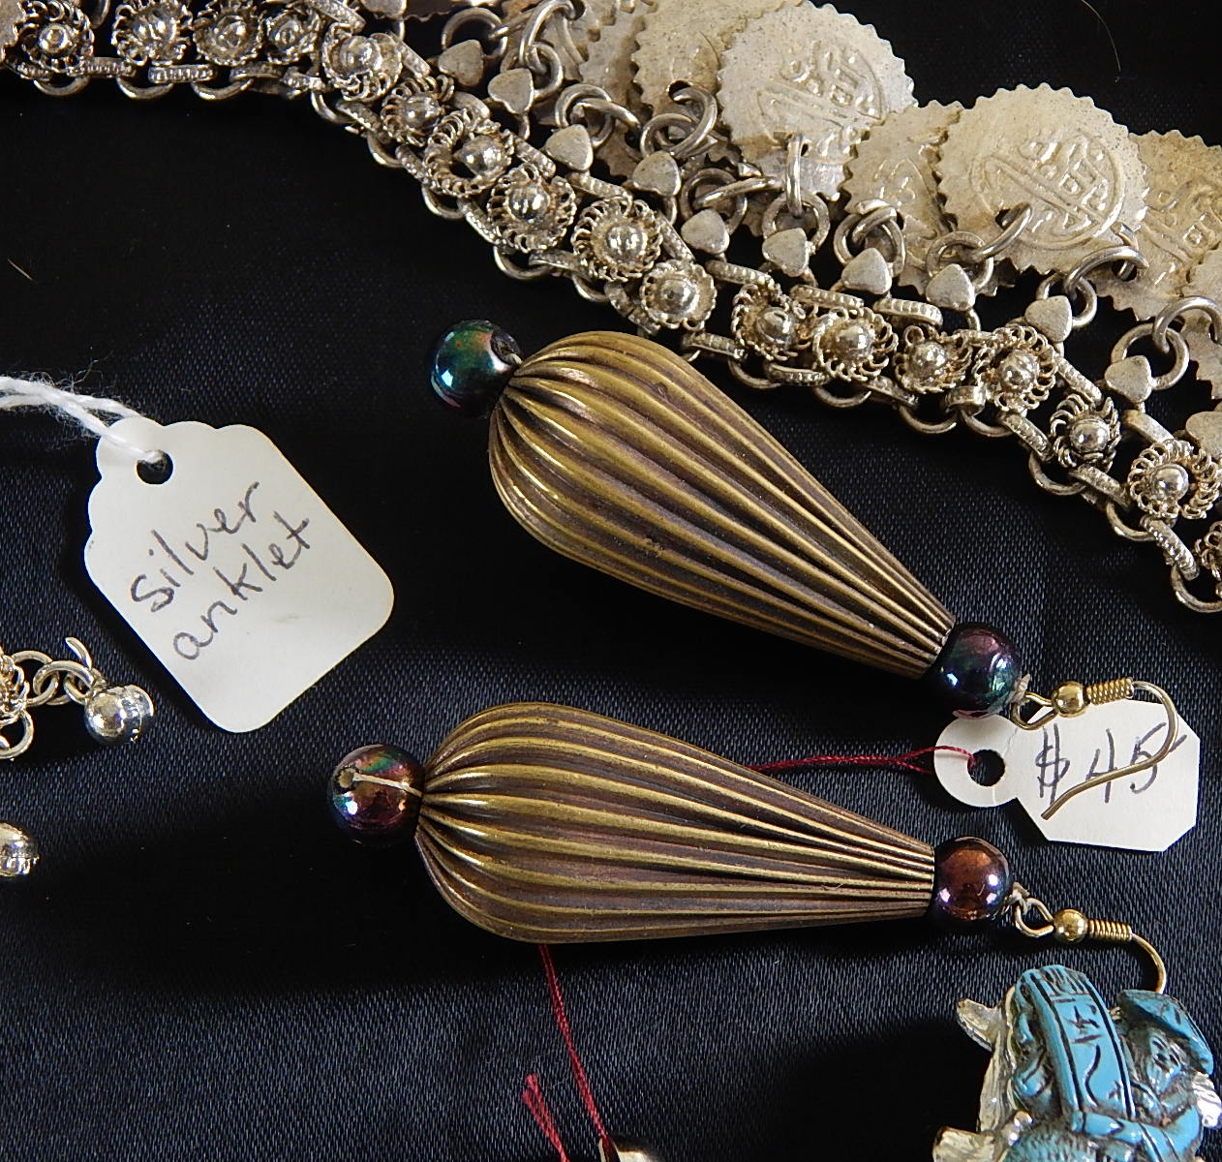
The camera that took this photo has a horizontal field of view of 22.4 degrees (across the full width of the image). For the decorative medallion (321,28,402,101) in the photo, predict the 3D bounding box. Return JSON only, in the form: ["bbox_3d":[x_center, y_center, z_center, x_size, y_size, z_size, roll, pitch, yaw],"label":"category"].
[{"bbox_3d":[-0.022,-0.046,0.273,0.007,0.003,0.007,0,75,-1],"label":"decorative medallion"}]

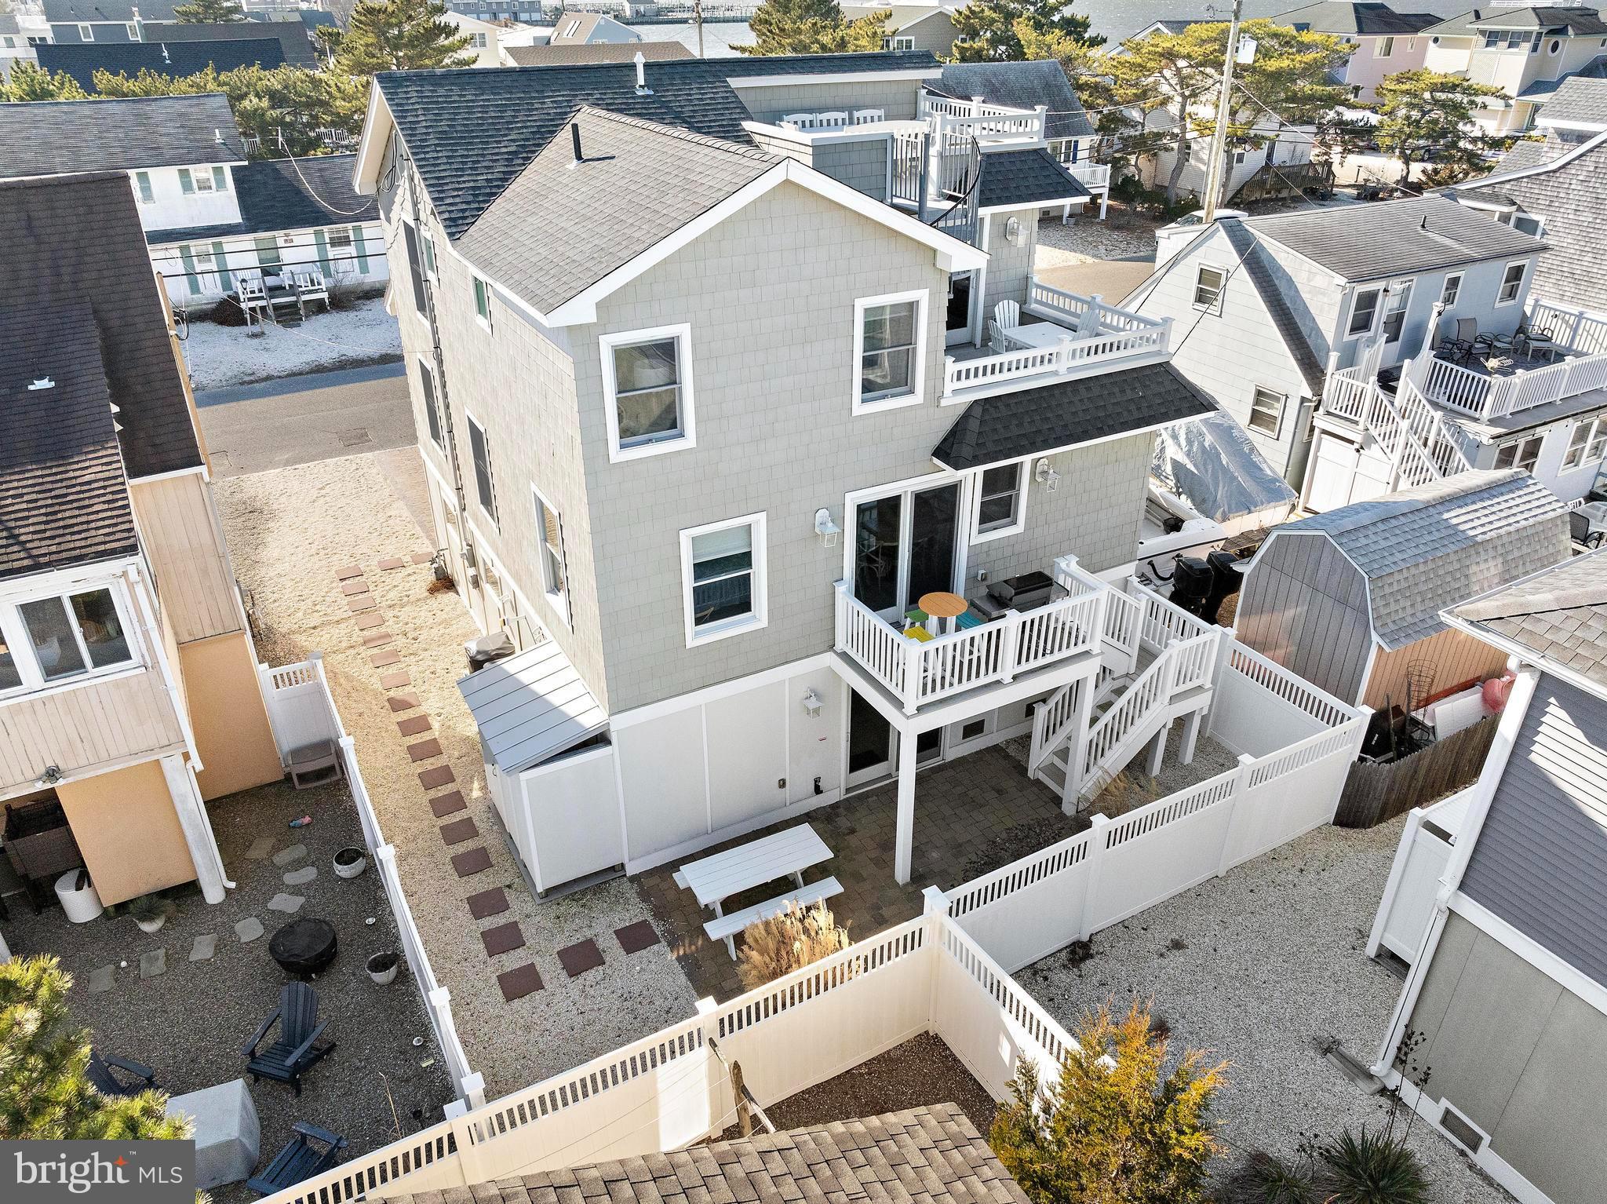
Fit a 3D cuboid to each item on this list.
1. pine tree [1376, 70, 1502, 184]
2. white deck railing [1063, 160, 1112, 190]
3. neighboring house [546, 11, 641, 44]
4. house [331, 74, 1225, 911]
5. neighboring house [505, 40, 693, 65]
[{"bbox_3d":[38.163,-28.034,65.486,7.400,6.700,6.800,-15,32,-25],"label":"pine tree"},{"bbox_3d":[14.040,-21.852,57.238,3.200,1.200,1.800,-15,32,-25],"label":"white deck railing"},{"bbox_3d":[-28.117,-73.953,148.149,9.600,7.500,12.500,-15,32,-25],"label":"neighboring house"},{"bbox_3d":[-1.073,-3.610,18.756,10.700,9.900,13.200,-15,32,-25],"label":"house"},{"bbox_3d":[-17.003,-43.088,93.498,16.000,6.500,9.000,-15,32,-25],"label":"neighboring house"}]

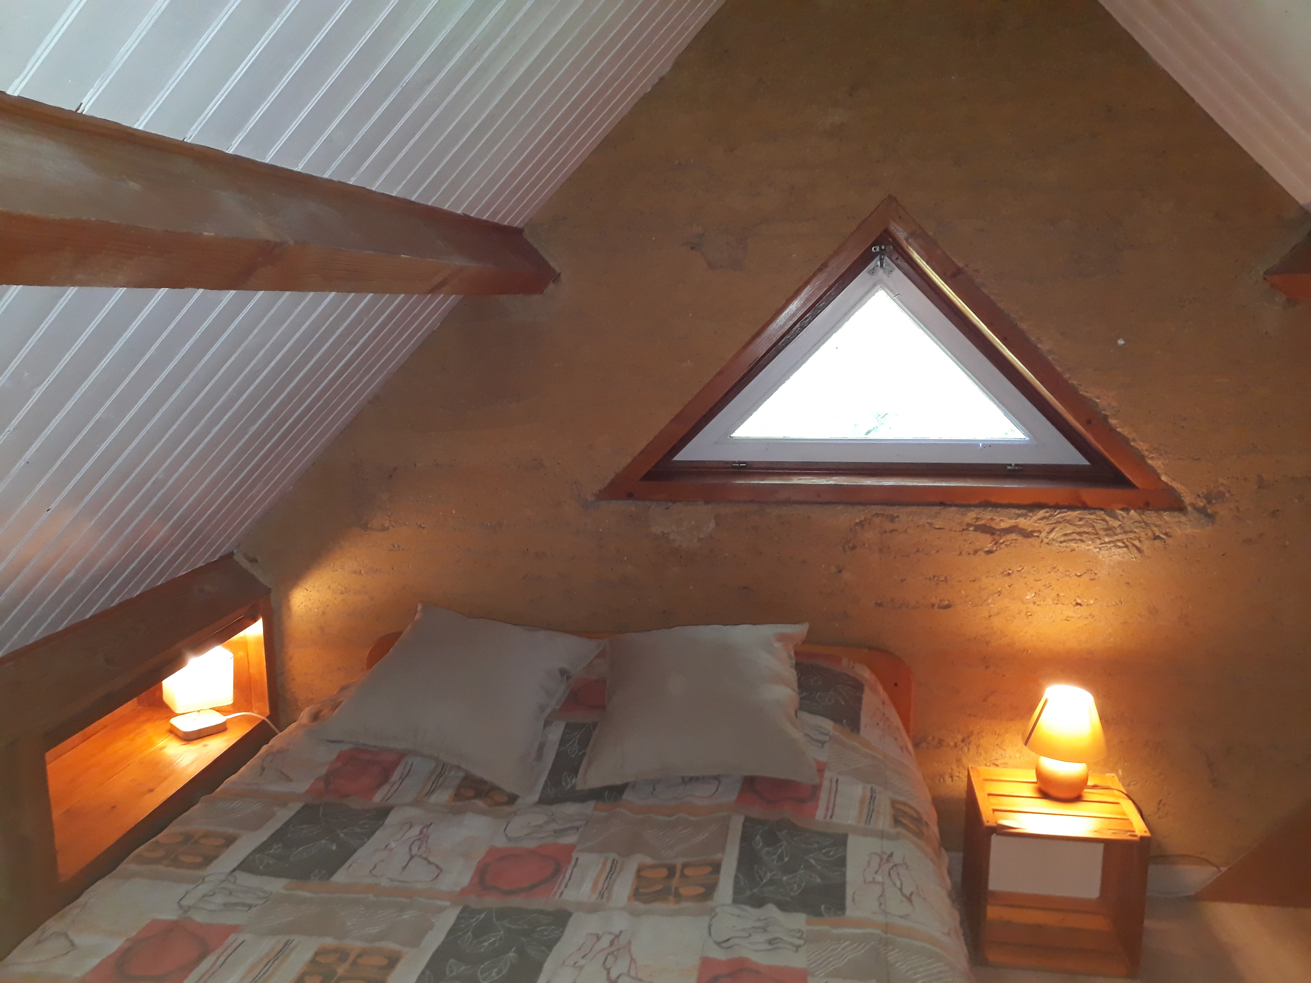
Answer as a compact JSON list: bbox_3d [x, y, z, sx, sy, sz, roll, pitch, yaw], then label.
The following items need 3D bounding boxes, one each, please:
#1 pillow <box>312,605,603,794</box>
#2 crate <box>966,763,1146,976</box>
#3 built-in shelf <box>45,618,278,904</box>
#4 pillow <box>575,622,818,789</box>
[{"bbox_3d":[-0.467,0.485,2.529,0.535,0.150,0.525,10,33,13],"label":"pillow"},{"bbox_3d":[0.989,0.945,2.580,0.370,0.367,0.311,1,11,9],"label":"crate"},{"bbox_3d":[-1.371,0.596,2.549,0.384,0.315,0.916,1,11,7],"label":"built-in shelf"},{"bbox_3d":[0.112,0.506,2.474,0.535,0.150,0.525,-4,32,9],"label":"pillow"}]

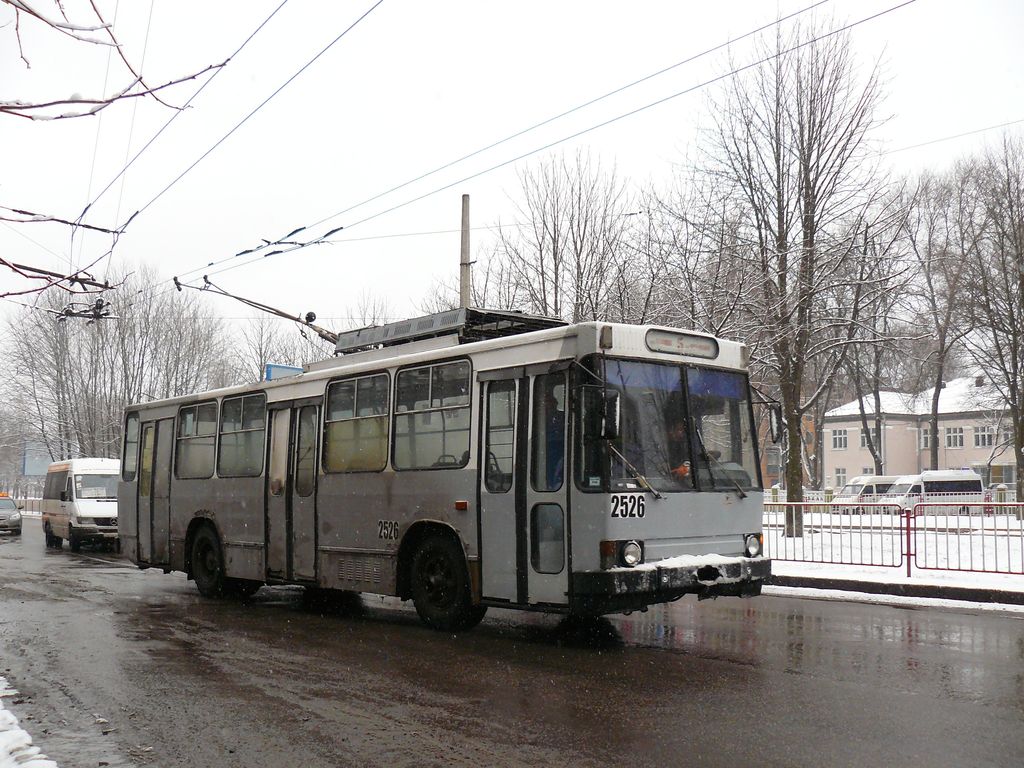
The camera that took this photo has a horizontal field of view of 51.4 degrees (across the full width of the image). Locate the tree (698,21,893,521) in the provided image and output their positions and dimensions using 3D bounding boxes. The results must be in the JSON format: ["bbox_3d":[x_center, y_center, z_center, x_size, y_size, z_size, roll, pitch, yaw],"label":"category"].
[{"bbox_3d":[7.587,-2.972,28.769,5.000,14.100,5.000,0,-6,0],"label":"tree"}]

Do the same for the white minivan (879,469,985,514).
[{"bbox_3d":[21.076,5.441,53.500,4.900,2.300,1.850,0,-6,-6],"label":"white minivan"}]

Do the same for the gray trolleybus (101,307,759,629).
[{"bbox_3d":[-1.982,1.259,14.515,2.500,3.400,11.450,5,-8,-40],"label":"gray trolleybus"}]

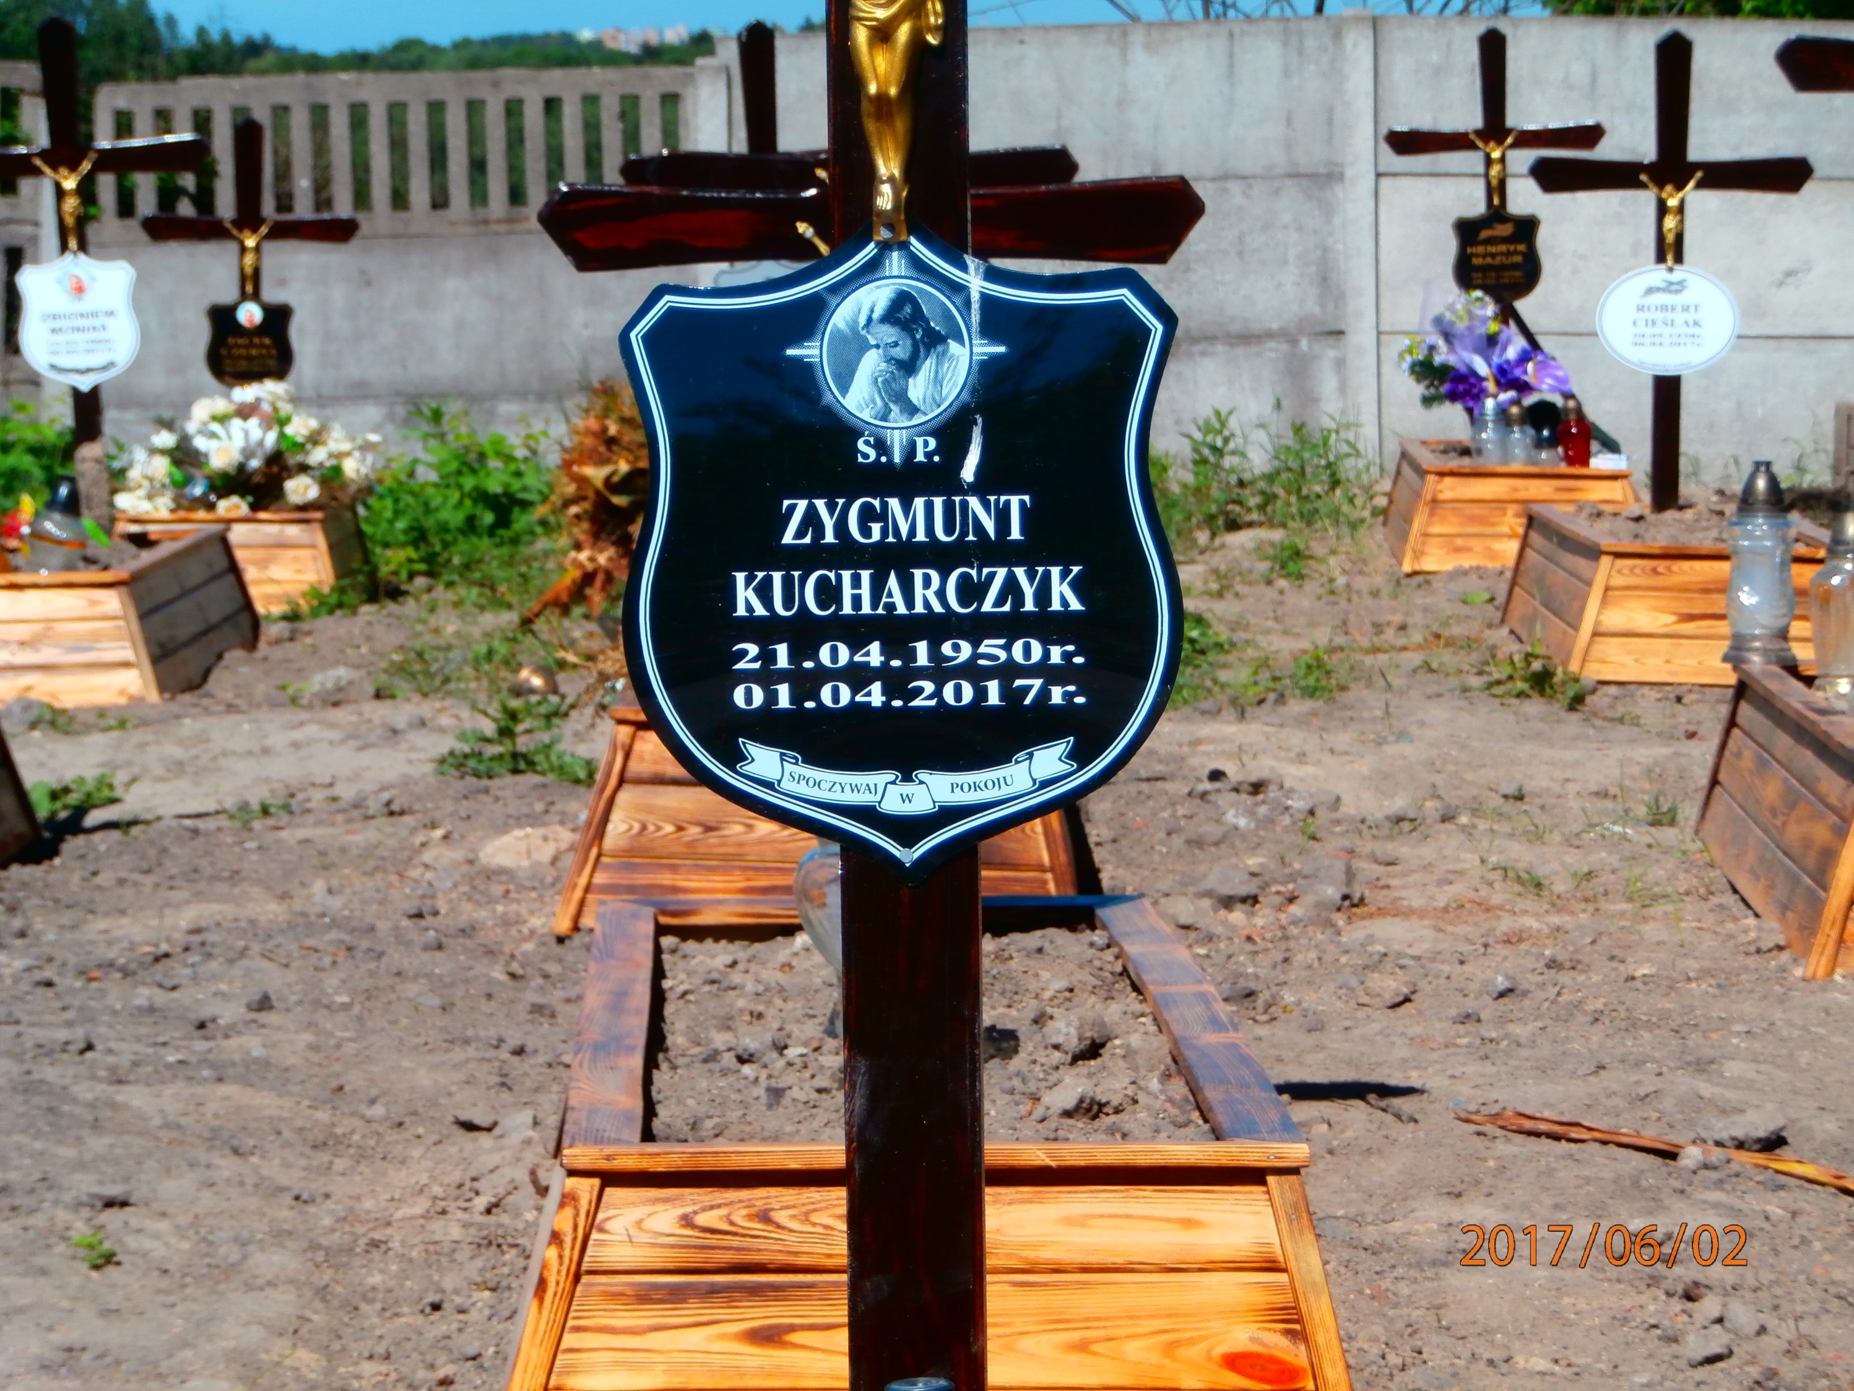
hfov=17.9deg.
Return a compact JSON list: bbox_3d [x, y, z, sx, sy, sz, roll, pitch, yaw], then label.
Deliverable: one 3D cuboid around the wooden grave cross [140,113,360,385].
[{"bbox_3d":[-1.980,-1.149,17.250,0.636,1.090,0.060,0,5,0],"label":"wooden grave cross"}]

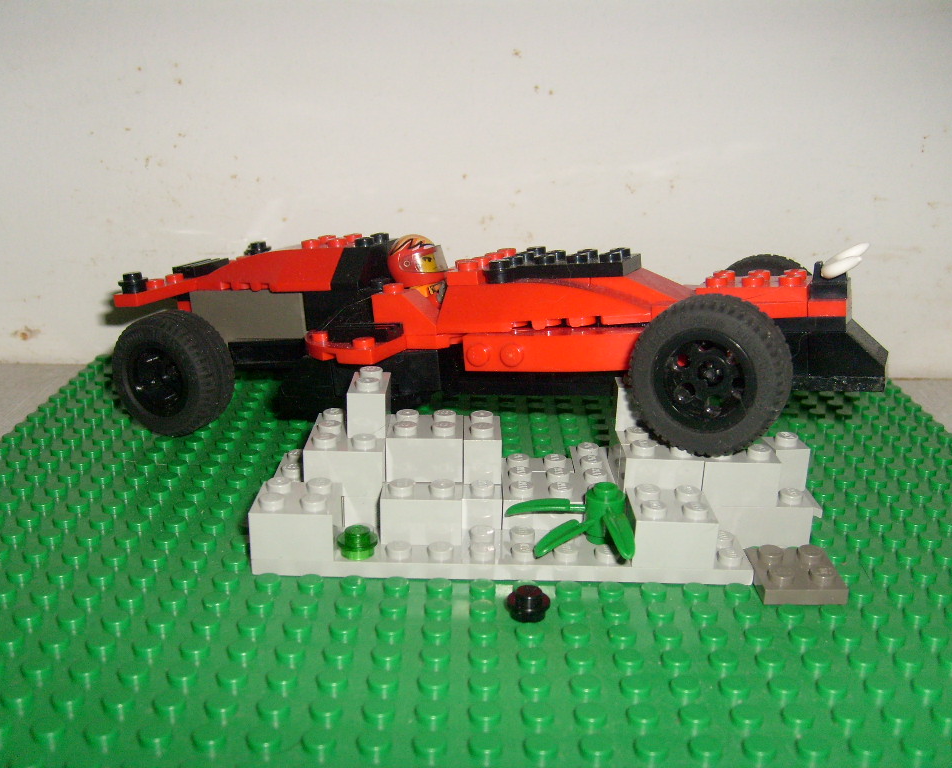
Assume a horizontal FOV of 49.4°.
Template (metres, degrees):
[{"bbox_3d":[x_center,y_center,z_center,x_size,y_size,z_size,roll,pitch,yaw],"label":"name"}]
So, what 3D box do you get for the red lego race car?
[{"bbox_3d":[-0.004,-0.016,0.258,0.199,0.045,0.066,0,16,25],"label":"red lego race car"}]

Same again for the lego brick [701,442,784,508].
[{"bbox_3d":[0.054,0.018,0.214,0.016,0.011,0.008,1,17,-1],"label":"lego brick"}]

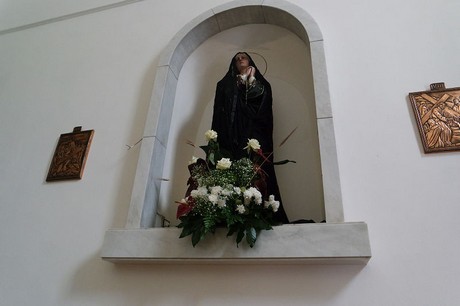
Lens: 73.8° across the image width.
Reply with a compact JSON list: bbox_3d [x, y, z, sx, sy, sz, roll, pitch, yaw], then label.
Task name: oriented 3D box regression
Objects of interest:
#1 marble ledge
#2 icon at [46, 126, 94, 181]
[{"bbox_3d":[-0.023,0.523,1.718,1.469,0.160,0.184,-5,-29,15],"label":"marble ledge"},{"bbox_3d":[-1.251,0.001,2.438,0.310,0.487,0.026,-5,-29,15],"label":"icon"}]

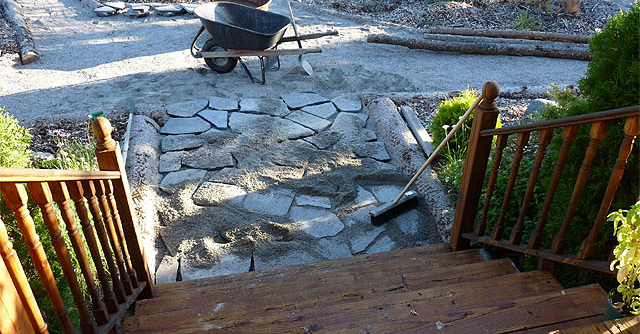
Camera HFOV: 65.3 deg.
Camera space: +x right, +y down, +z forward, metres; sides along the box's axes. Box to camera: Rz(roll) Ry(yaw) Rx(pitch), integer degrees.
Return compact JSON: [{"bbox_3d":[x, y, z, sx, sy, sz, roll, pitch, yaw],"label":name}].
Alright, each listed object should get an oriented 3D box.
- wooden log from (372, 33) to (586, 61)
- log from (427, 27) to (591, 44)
[{"bbox_3d":[2.192,-1.580,6.516,3.170,0.190,0.220,7,33,11],"label":"wooden log"},{"bbox_3d":[2.718,-1.792,6.758,2.440,0.100,0.100,5,32,6],"label":"log"}]

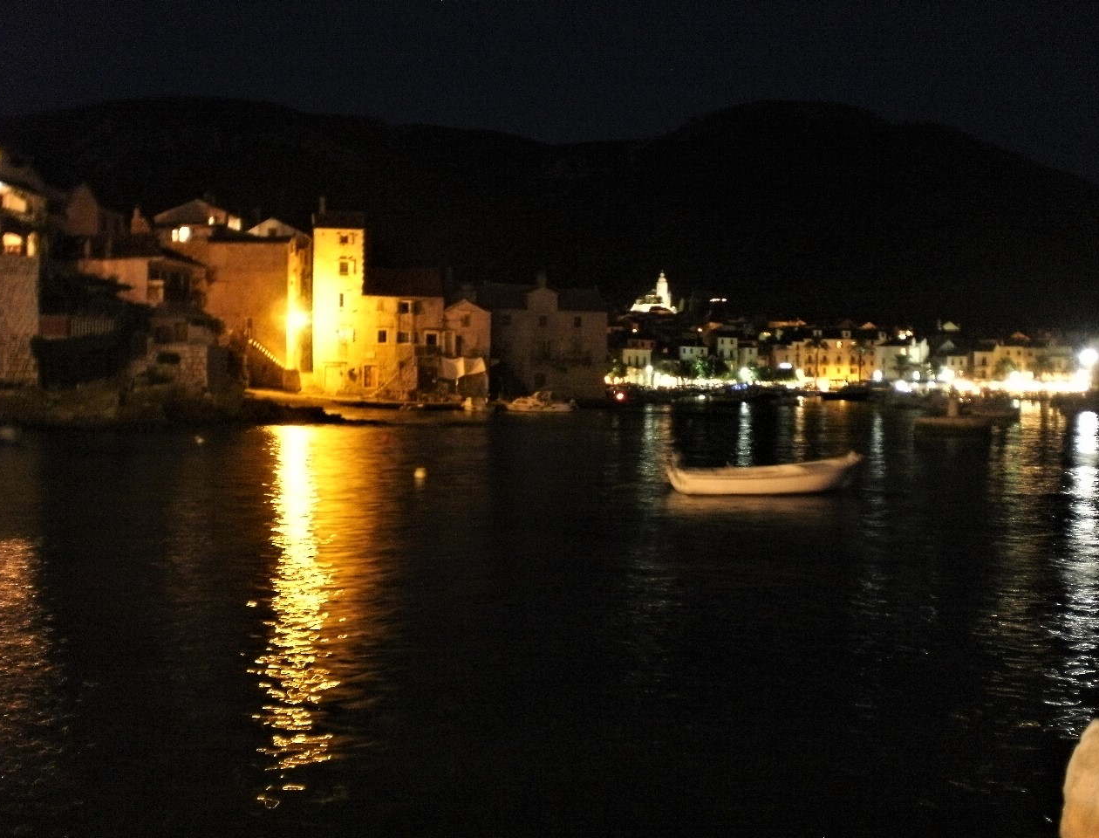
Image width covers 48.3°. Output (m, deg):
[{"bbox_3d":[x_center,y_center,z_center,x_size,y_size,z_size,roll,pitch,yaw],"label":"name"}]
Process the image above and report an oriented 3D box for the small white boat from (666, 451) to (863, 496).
[{"bbox_3d":[4.507,1.093,25.668,4.150,0.900,1.500,0,1,-5],"label":"small white boat"}]

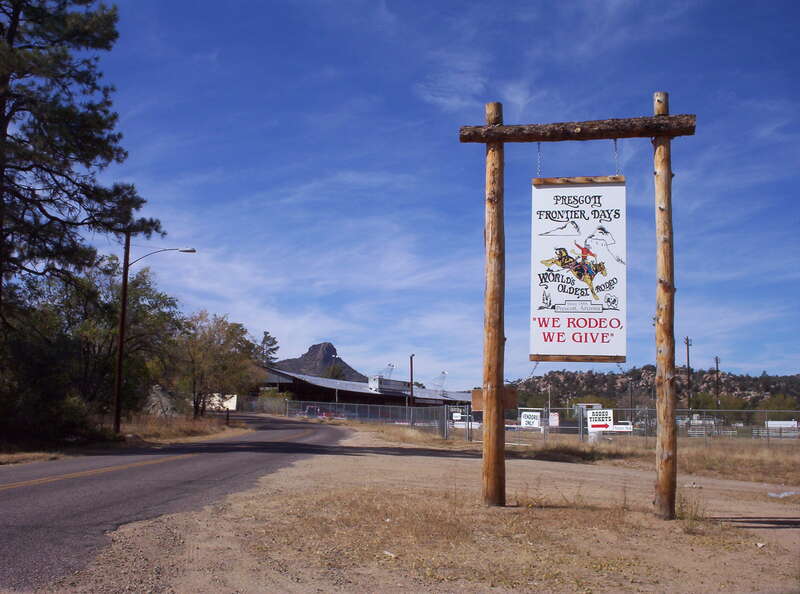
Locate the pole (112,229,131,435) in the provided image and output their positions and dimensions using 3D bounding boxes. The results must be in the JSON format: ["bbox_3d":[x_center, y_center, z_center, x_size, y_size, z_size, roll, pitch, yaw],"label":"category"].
[{"bbox_3d":[-11.053,1.324,33.058,0.260,8.174,0.260,1,-7,0],"label":"pole"}]

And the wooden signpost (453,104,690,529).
[{"bbox_3d":[2.346,0.022,10.976,3.080,5.500,0.450,0,-7,12],"label":"wooden signpost"}]

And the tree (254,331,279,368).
[{"bbox_3d":[-23.539,12.927,144.444,4.500,14.042,4.500,1,-7,0],"label":"tree"}]

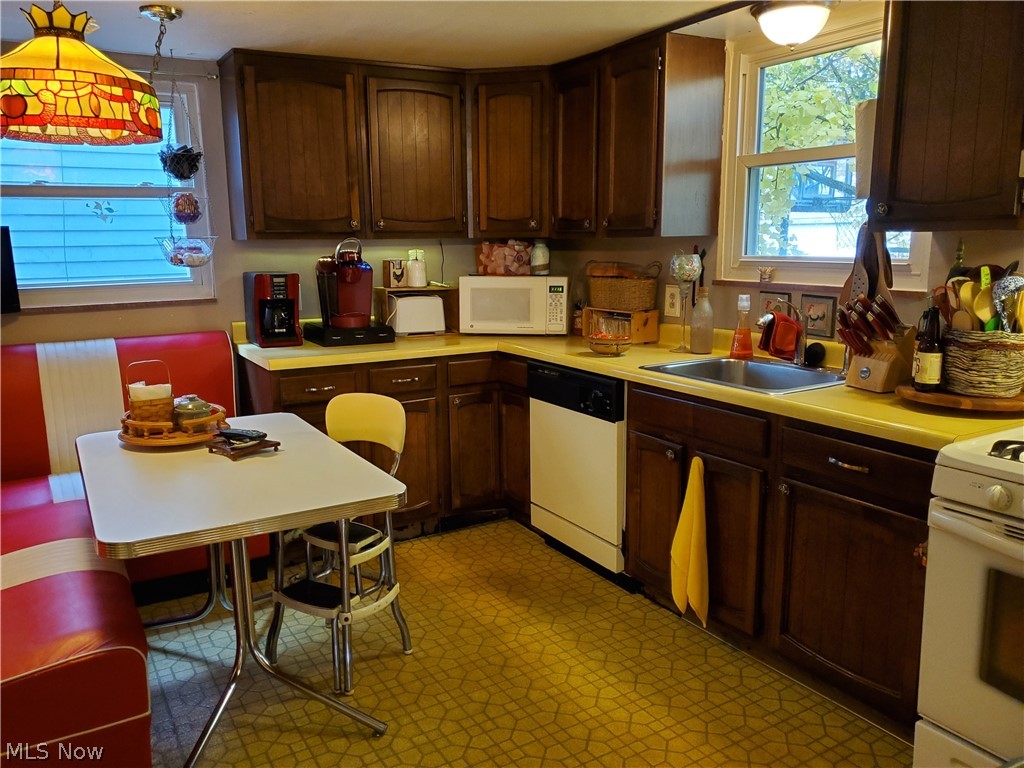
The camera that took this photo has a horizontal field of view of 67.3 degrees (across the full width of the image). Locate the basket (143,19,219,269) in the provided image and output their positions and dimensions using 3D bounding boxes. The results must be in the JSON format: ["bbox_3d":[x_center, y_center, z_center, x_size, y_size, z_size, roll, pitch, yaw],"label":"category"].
[{"bbox_3d":[-1.370,-0.921,3.161,0.260,0.890,0.260,-7,12,-29],"label":"basket"}]

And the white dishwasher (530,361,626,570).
[{"bbox_3d":[0.494,0.302,3.307,0.600,0.795,0.600,-7,12,-31],"label":"white dishwasher"}]

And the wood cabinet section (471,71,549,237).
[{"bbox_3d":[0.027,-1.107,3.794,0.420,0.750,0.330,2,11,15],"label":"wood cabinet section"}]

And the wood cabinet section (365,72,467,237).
[{"bbox_3d":[-0.517,-1.081,3.694,0.535,0.750,0.320,-7,13,-31],"label":"wood cabinet section"}]

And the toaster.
[{"bbox_3d":[-0.475,-0.343,3.845,0.250,0.185,0.160,-4,11,-17],"label":"toaster"}]

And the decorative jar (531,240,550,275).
[{"bbox_3d":[0.145,-0.646,3.927,0.091,0.179,0.091,0,10,0],"label":"decorative jar"}]

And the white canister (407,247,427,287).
[{"bbox_3d":[-0.472,-0.576,3.805,0.098,0.188,0.098,0,10,0],"label":"white canister"}]

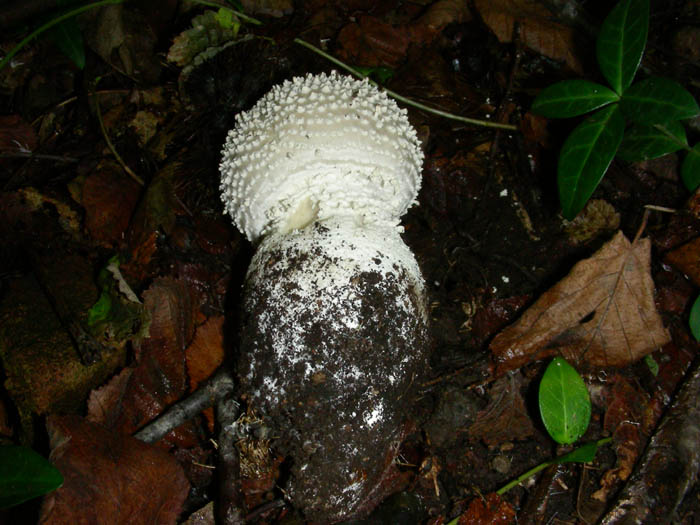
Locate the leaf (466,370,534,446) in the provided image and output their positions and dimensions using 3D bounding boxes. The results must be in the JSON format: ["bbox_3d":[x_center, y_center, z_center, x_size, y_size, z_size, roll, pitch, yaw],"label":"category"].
[{"bbox_3d":[0.053,0.049,0.258,0.021,0.008,0.028,14,65,7],"label":"leaf"}]

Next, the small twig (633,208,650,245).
[{"bbox_3d":[0.123,-0.015,0.325,0.002,0.003,0.018,24,69,10],"label":"small twig"}]

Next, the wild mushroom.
[{"bbox_3d":[-0.008,0.011,0.290,0.080,0.078,0.172,-2,69,-1],"label":"wild mushroom"}]

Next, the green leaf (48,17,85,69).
[{"bbox_3d":[-0.132,-0.104,0.362,0.012,0.006,0.035,-26,69,-11],"label":"green leaf"}]

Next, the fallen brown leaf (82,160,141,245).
[{"bbox_3d":[-0.091,-0.023,0.293,0.022,0.008,0.037,-4,64,-2],"label":"fallen brown leaf"}]

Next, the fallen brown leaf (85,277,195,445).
[{"bbox_3d":[-0.080,0.037,0.309,0.039,0.014,0.067,8,67,3],"label":"fallen brown leaf"}]

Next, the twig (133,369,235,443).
[{"bbox_3d":[-0.055,0.048,0.254,0.036,0.007,0.007,-33,68,-15],"label":"twig"}]

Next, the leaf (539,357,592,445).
[{"bbox_3d":[0.070,0.045,0.250,0.017,0.006,0.029,-2,70,6],"label":"leaf"}]

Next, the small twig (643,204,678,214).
[{"bbox_3d":[0.133,-0.023,0.328,0.013,0.002,0.002,9,67,4],"label":"small twig"}]

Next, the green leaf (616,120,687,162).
[{"bbox_3d":[0.113,-0.047,0.291,0.029,0.008,0.020,5,71,6],"label":"green leaf"}]

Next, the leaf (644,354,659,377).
[{"bbox_3d":[0.121,0.041,0.307,0.005,0.003,0.009,-11,68,-5],"label":"leaf"}]

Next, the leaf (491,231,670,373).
[{"bbox_3d":[0.100,0.025,0.310,0.091,0.015,0.047,-39,72,-15],"label":"leaf"}]

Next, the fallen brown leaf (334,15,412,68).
[{"bbox_3d":[0.010,-0.094,0.328,0.031,0.010,0.026,3,64,1],"label":"fallen brown leaf"}]

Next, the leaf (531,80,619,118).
[{"bbox_3d":[0.100,-0.073,0.340,0.039,0.007,0.019,-7,67,-3],"label":"leaf"}]

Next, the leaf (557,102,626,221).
[{"bbox_3d":[0.085,-0.038,0.275,0.016,0.008,0.049,25,78,12],"label":"leaf"}]

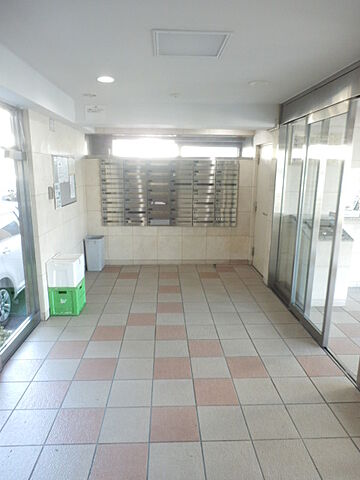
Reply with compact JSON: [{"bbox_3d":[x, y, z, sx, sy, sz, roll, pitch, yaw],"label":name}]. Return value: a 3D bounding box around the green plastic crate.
[{"bbox_3d":[-1.251,0.625,3.732,0.312,0.320,0.366,0,12,-3],"label":"green plastic crate"}]

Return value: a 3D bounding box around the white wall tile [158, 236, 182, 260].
[{"bbox_3d":[-0.161,0.136,5.495,0.400,0.400,0.015,0,12,-3],"label":"white wall tile"}]

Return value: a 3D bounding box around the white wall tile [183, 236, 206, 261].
[{"bbox_3d":[0.241,0.137,5.513,0.400,0.400,0.015,0,12,-3],"label":"white wall tile"}]

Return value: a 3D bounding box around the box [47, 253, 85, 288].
[{"bbox_3d":[-1.247,0.332,3.671,0.290,0.280,0.350,0,12,-3],"label":"box"}]

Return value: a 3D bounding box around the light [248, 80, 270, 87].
[{"bbox_3d":[0.745,-1.471,3.119,0.205,0.030,0.205,0,12,-3],"label":"light"}]

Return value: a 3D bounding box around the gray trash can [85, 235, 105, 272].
[{"bbox_3d":[-1.310,0.211,5.233,0.245,0.515,0.285,0,12,-3],"label":"gray trash can"}]

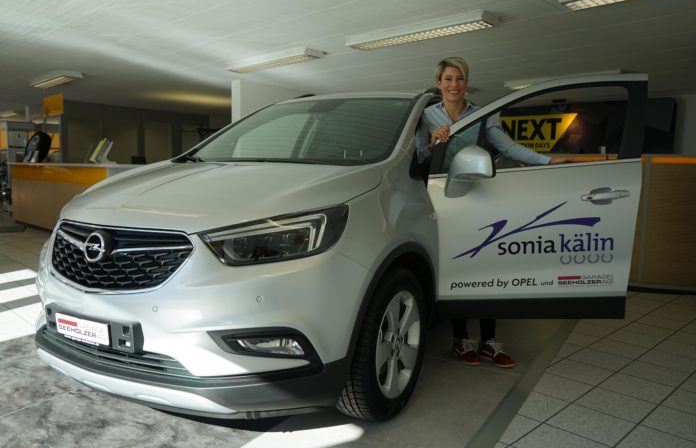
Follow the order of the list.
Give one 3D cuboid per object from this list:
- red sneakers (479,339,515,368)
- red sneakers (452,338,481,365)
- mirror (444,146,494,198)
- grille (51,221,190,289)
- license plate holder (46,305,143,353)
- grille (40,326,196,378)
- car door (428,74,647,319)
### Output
[{"bbox_3d":[0.864,0.750,3.160,0.098,0.105,0.265,-2,7,-33],"label":"red sneakers"},{"bbox_3d":[0.699,0.743,3.205,0.098,0.105,0.265,-1,6,-18],"label":"red sneakers"},{"bbox_3d":[0.576,-0.252,2.575,0.190,0.235,0.230,1,6,-3],"label":"mirror"},{"bbox_3d":[-0.919,0.134,2.048,0.820,0.265,0.130,4,6,30],"label":"grille"},{"bbox_3d":[-0.953,0.380,2.019,0.510,0.110,0.060,4,6,30],"label":"license plate holder"},{"bbox_3d":[-0.936,0.462,2.060,0.900,0.115,0.120,4,6,30],"label":"grille"},{"bbox_3d":[0.941,-0.132,2.788,1.080,1.245,0.200,1,6,-3],"label":"car door"}]

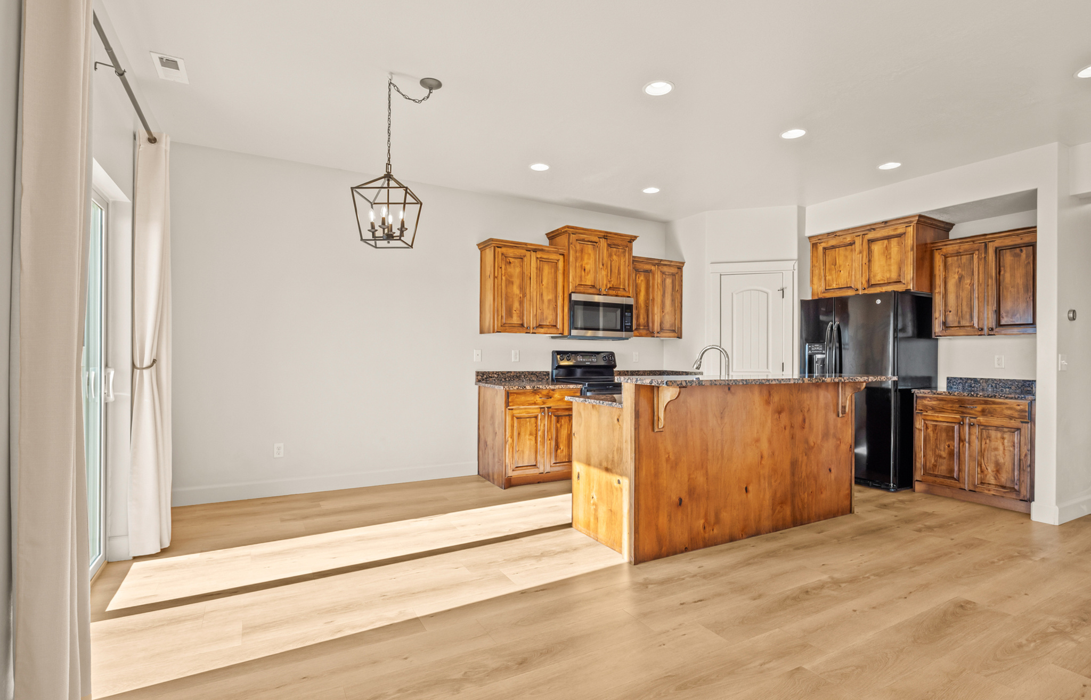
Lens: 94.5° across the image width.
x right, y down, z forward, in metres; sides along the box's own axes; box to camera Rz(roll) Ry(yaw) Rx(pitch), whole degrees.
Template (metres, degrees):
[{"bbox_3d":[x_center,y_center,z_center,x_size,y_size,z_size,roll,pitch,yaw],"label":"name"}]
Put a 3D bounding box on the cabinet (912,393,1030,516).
[{"bbox_3d":[3.682,0.805,4.205,0.623,0.858,0.787,1,-1,-29],"label":"cabinet"}]

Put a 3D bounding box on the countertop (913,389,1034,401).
[{"bbox_3d":[3.675,0.363,4.196,0.652,0.035,0.823,1,-1,-29],"label":"countertop"}]

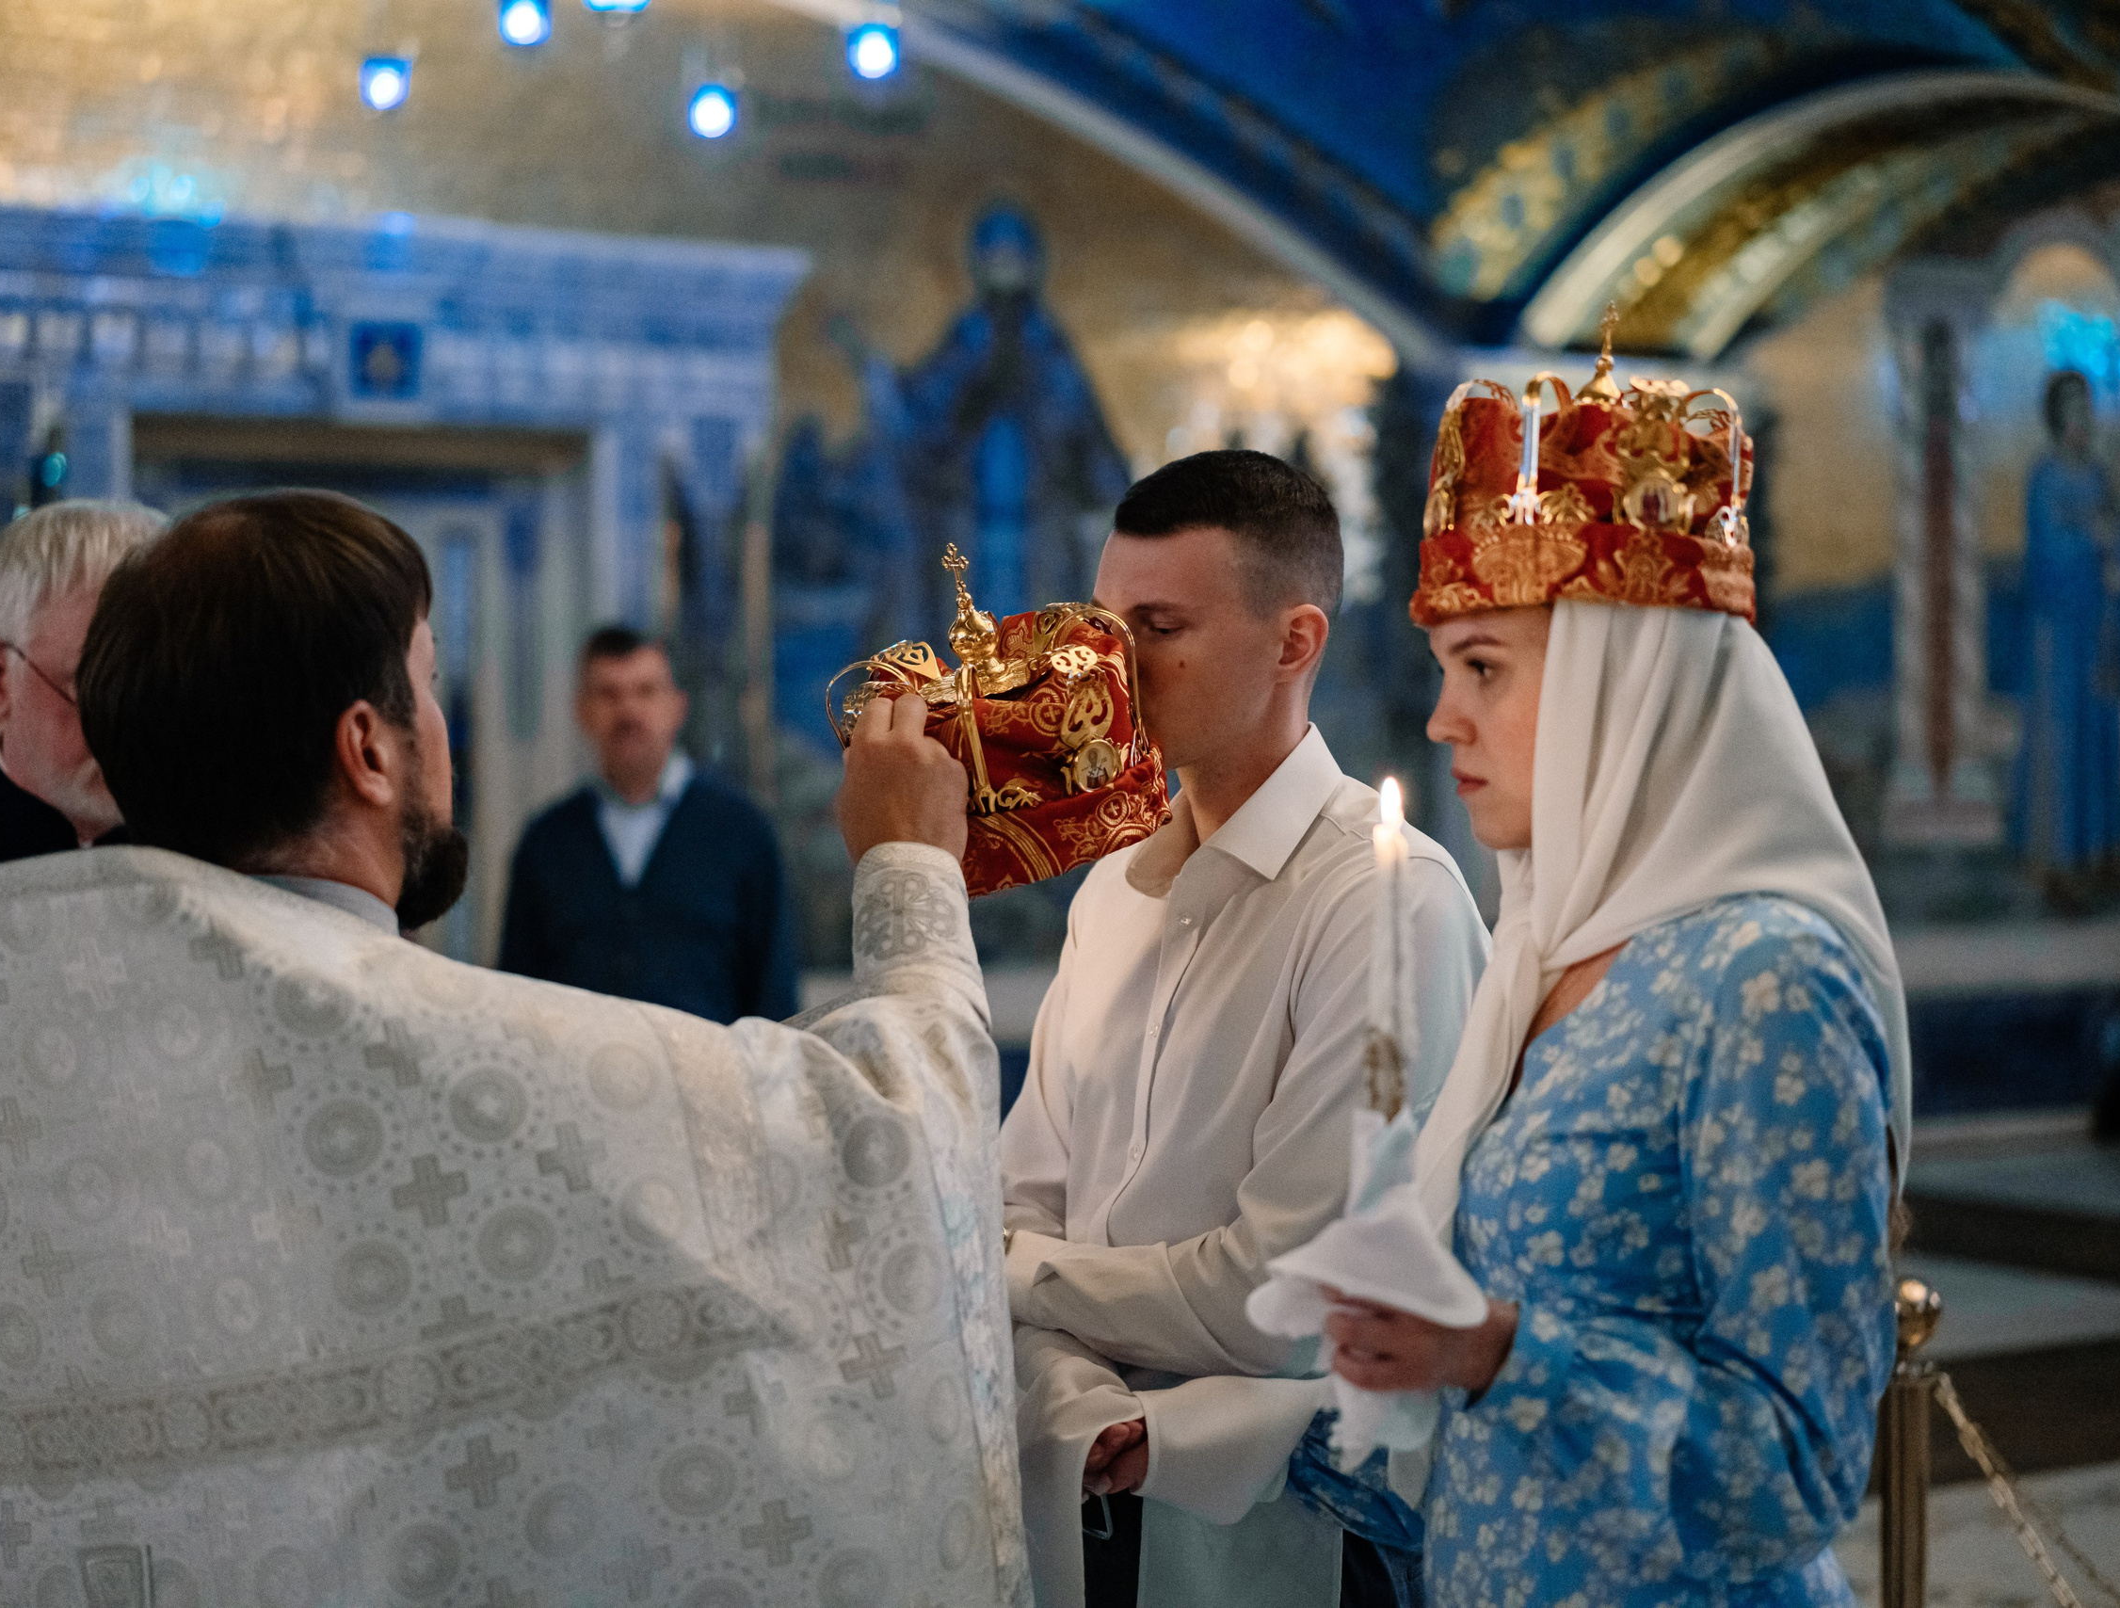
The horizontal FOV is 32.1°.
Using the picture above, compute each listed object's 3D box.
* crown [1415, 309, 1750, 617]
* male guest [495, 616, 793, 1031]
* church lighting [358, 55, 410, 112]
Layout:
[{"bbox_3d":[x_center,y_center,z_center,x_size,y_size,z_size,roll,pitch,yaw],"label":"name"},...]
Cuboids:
[{"bbox_3d":[0.322,-0.207,2.250,0.210,0.198,0.208,4,-2,-13],"label":"crown"},{"bbox_3d":[-0.659,0.595,5.900,0.480,1.760,0.290,0,0,9],"label":"male guest"},{"bbox_3d":[-1.591,-1.702,8.690,0.105,0.120,0.105,0,0,-10],"label":"church lighting"}]

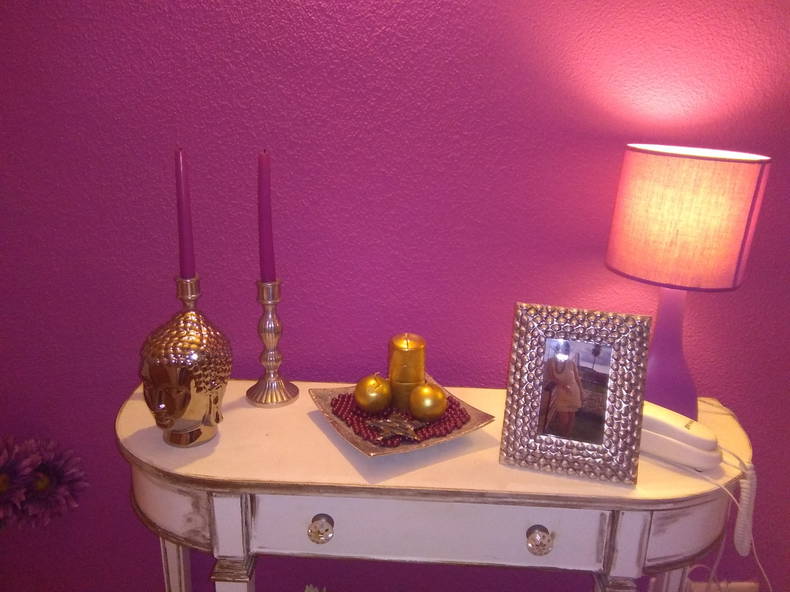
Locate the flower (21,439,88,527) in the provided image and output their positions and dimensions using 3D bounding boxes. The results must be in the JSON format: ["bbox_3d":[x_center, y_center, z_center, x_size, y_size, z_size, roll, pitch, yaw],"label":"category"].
[{"bbox_3d":[-0.566,0.307,1.050,0.120,0.140,0.060,-5,19,-20],"label":"flower"}]

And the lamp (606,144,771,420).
[{"bbox_3d":[0.430,0.000,0.986,0.216,0.448,0.213,2,18,2],"label":"lamp"}]

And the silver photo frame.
[{"bbox_3d":[0.259,0.138,0.923,0.188,0.236,0.030,5,-1,13],"label":"silver photo frame"}]

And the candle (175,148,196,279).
[{"bbox_3d":[-0.292,-0.104,0.888,0.022,0.196,0.022,3,18,1],"label":"candle"}]

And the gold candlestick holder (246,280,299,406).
[{"bbox_3d":[-0.211,0.077,1.091,0.092,0.210,0.092,2,18,2],"label":"gold candlestick holder"}]

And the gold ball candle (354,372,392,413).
[{"bbox_3d":[-0.035,0.163,1.067,0.061,0.064,0.061,2,17,4],"label":"gold ball candle"}]

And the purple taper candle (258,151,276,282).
[{"bbox_3d":[-0.206,-0.117,1.028,0.025,0.227,0.025,2,18,2],"label":"purple taper candle"}]

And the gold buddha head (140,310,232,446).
[{"bbox_3d":[-0.311,0.121,0.961,0.131,0.199,0.137,9,19,22],"label":"gold buddha head"}]

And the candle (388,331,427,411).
[{"bbox_3d":[0.019,0.128,1.048,0.060,0.119,0.060,2,18,2],"label":"candle"}]

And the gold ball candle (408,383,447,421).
[{"bbox_3d":[0.052,0.170,1.027,0.060,0.060,0.060,0,17,0],"label":"gold ball candle"}]

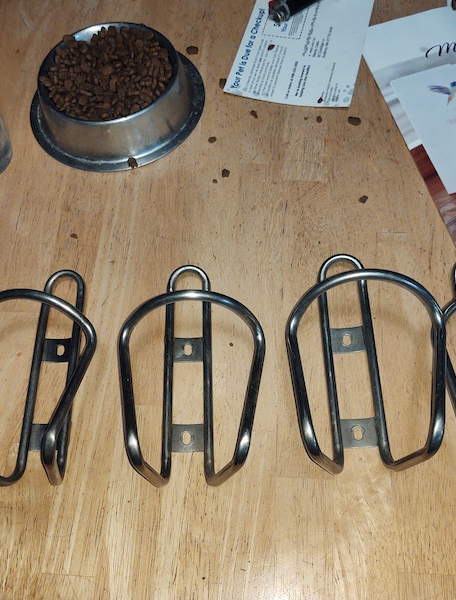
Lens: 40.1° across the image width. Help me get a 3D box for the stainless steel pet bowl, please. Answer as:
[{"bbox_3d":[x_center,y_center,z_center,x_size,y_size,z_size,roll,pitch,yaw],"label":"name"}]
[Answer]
[{"bbox_3d":[-0.096,-0.179,0.523,0.151,0.040,0.151,-2,63,4],"label":"stainless steel pet bowl"}]

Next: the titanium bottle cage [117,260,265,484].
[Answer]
[{"bbox_3d":[-0.024,0.033,0.386,0.090,0.084,0.152,1,65,-4],"label":"titanium bottle cage"}]

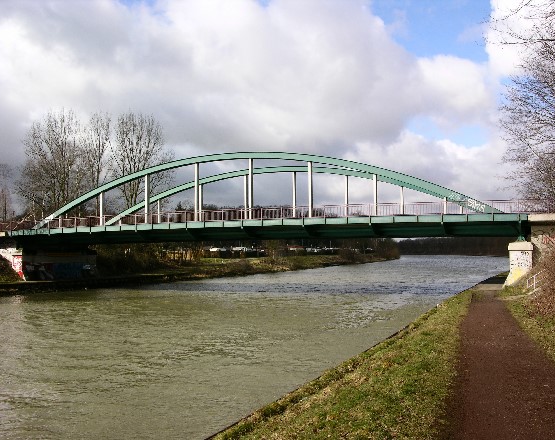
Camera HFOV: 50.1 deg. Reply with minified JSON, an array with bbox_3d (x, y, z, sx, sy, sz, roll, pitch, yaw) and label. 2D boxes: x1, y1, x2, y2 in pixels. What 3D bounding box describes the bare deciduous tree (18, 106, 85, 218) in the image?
[{"bbox_3d":[-37.740,-6.210,98.540,11.230,24.920,10.670,1,-4,-21],"label":"bare deciduous tree"}]

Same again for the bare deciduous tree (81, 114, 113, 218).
[{"bbox_3d":[-29.920,-5.900,98.520,6.190,24.190,5.880,1,-3,-17],"label":"bare deciduous tree"}]

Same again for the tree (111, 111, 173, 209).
[{"bbox_3d":[-22.600,-6.100,98.520,10.240,24.470,9.730,0,-3,-13],"label":"tree"}]

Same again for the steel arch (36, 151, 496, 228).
[{"bbox_3d":[-4.940,-2.640,57.520,49.710,6.920,0.700,-2,-4,25],"label":"steel arch"}]

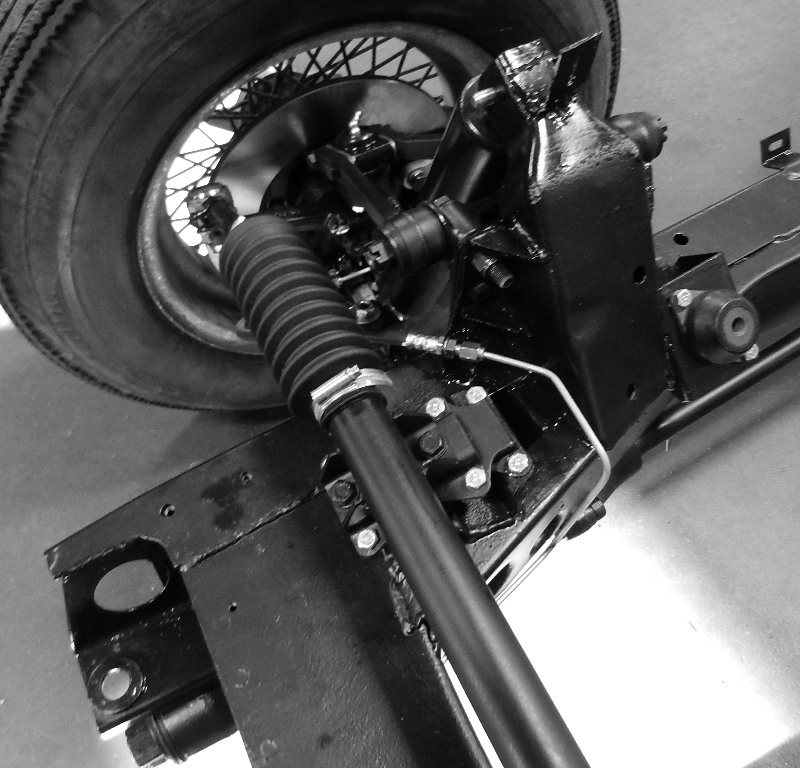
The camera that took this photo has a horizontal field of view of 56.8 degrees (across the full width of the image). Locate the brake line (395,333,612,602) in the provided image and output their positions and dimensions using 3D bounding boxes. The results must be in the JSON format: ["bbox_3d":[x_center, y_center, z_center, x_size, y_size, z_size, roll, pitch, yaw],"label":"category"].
[{"bbox_3d":[0.066,0.038,0.553,0.122,0.076,0.207,-29,54,-1],"label":"brake line"}]

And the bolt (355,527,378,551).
[{"bbox_3d":[-0.023,0.110,0.525,0.015,0.008,0.015,-29,54,-1],"label":"bolt"}]

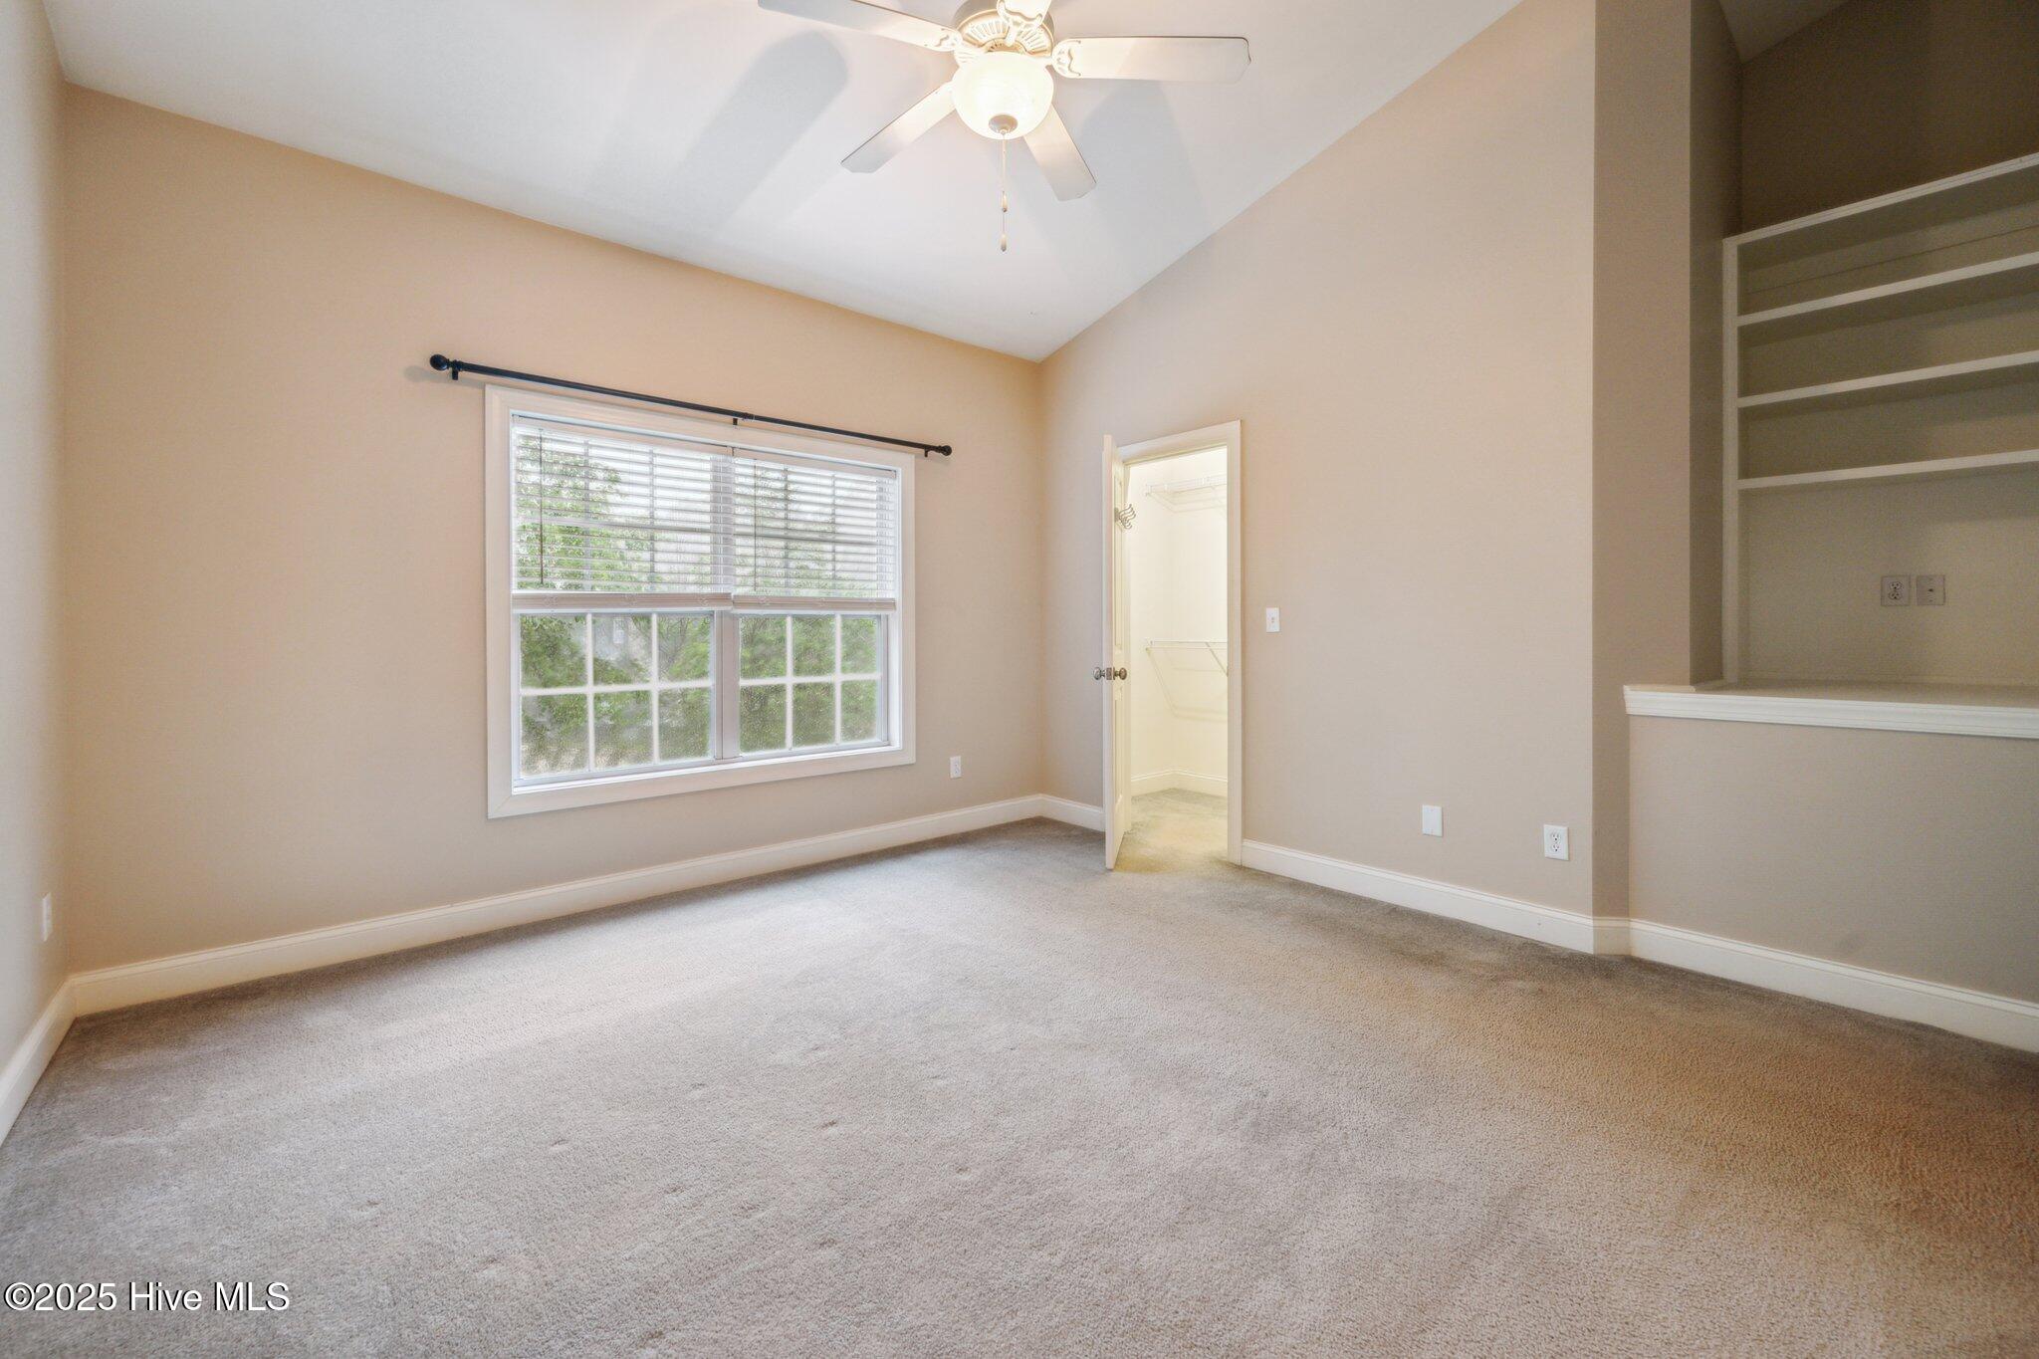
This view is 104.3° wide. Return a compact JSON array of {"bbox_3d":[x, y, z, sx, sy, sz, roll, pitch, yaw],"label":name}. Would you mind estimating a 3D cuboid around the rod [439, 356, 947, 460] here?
[{"bbox_3d":[-1.248,-1.178,3.577,2.277,0.066,0.106,-3,3,-40],"label":"rod"}]

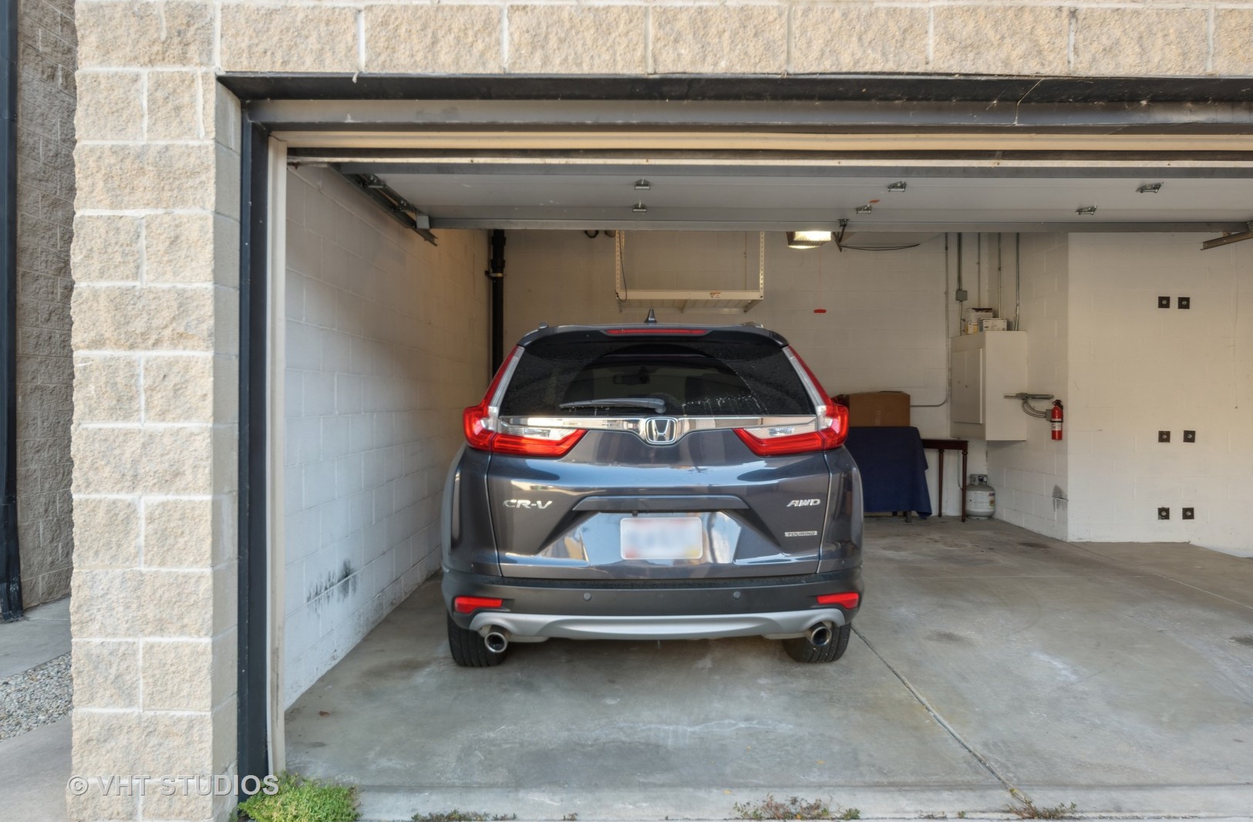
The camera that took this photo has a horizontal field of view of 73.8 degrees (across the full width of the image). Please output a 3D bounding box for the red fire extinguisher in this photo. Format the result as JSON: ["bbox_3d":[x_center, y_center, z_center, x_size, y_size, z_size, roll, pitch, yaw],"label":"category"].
[{"bbox_3d":[3.763,0.081,7.292,0.120,0.359,0.105,0,1,-28],"label":"red fire extinguisher"}]

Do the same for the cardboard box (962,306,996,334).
[{"bbox_3d":[3.573,-0.897,8.460,0.205,0.267,0.210,0,1,0],"label":"cardboard box"}]

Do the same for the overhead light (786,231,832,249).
[{"bbox_3d":[1.249,-1.213,5.734,0.270,0.170,0.320,0,1,0],"label":"overhead light"}]

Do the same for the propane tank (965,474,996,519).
[{"bbox_3d":[3.631,0.887,8.570,0.310,0.455,0.310,0,1,0],"label":"propane tank"}]

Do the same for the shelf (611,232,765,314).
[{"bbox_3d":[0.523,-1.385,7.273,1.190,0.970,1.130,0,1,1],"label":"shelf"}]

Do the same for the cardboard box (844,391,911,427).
[{"bbox_3d":[2.539,-0.010,8.584,0.615,0.340,0.380,0,1,0],"label":"cardboard box"}]

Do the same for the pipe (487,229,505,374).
[{"bbox_3d":[-1.320,-0.402,8.549,0.140,3.050,0.140,0,1,0],"label":"pipe"}]

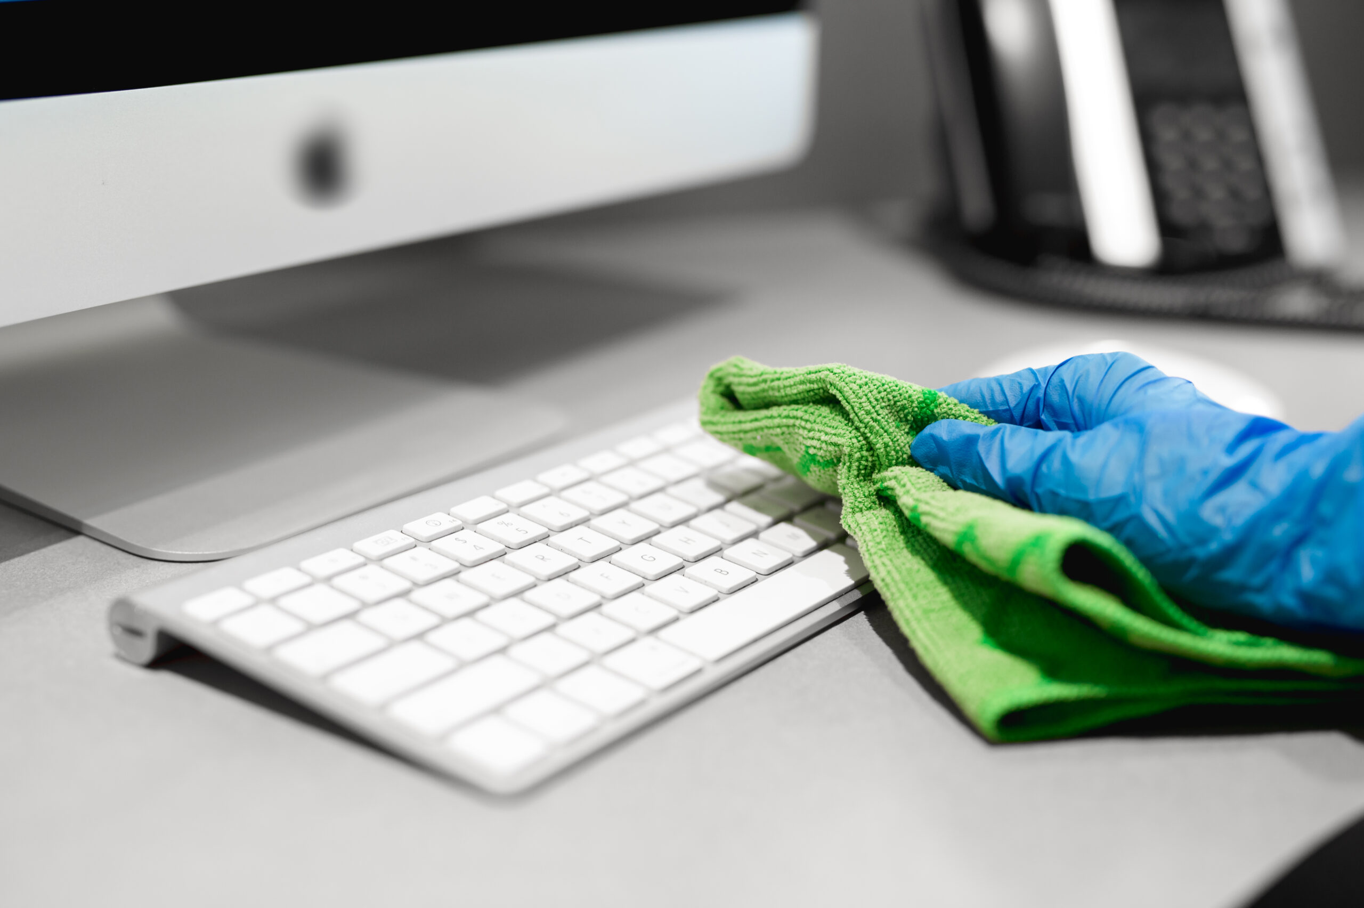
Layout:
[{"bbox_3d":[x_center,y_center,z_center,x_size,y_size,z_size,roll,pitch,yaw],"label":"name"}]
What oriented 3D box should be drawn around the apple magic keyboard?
[{"bbox_3d":[-0.012,0.025,0.563,0.132,0.019,0.280,14,21,33],"label":"apple magic keyboard"}]

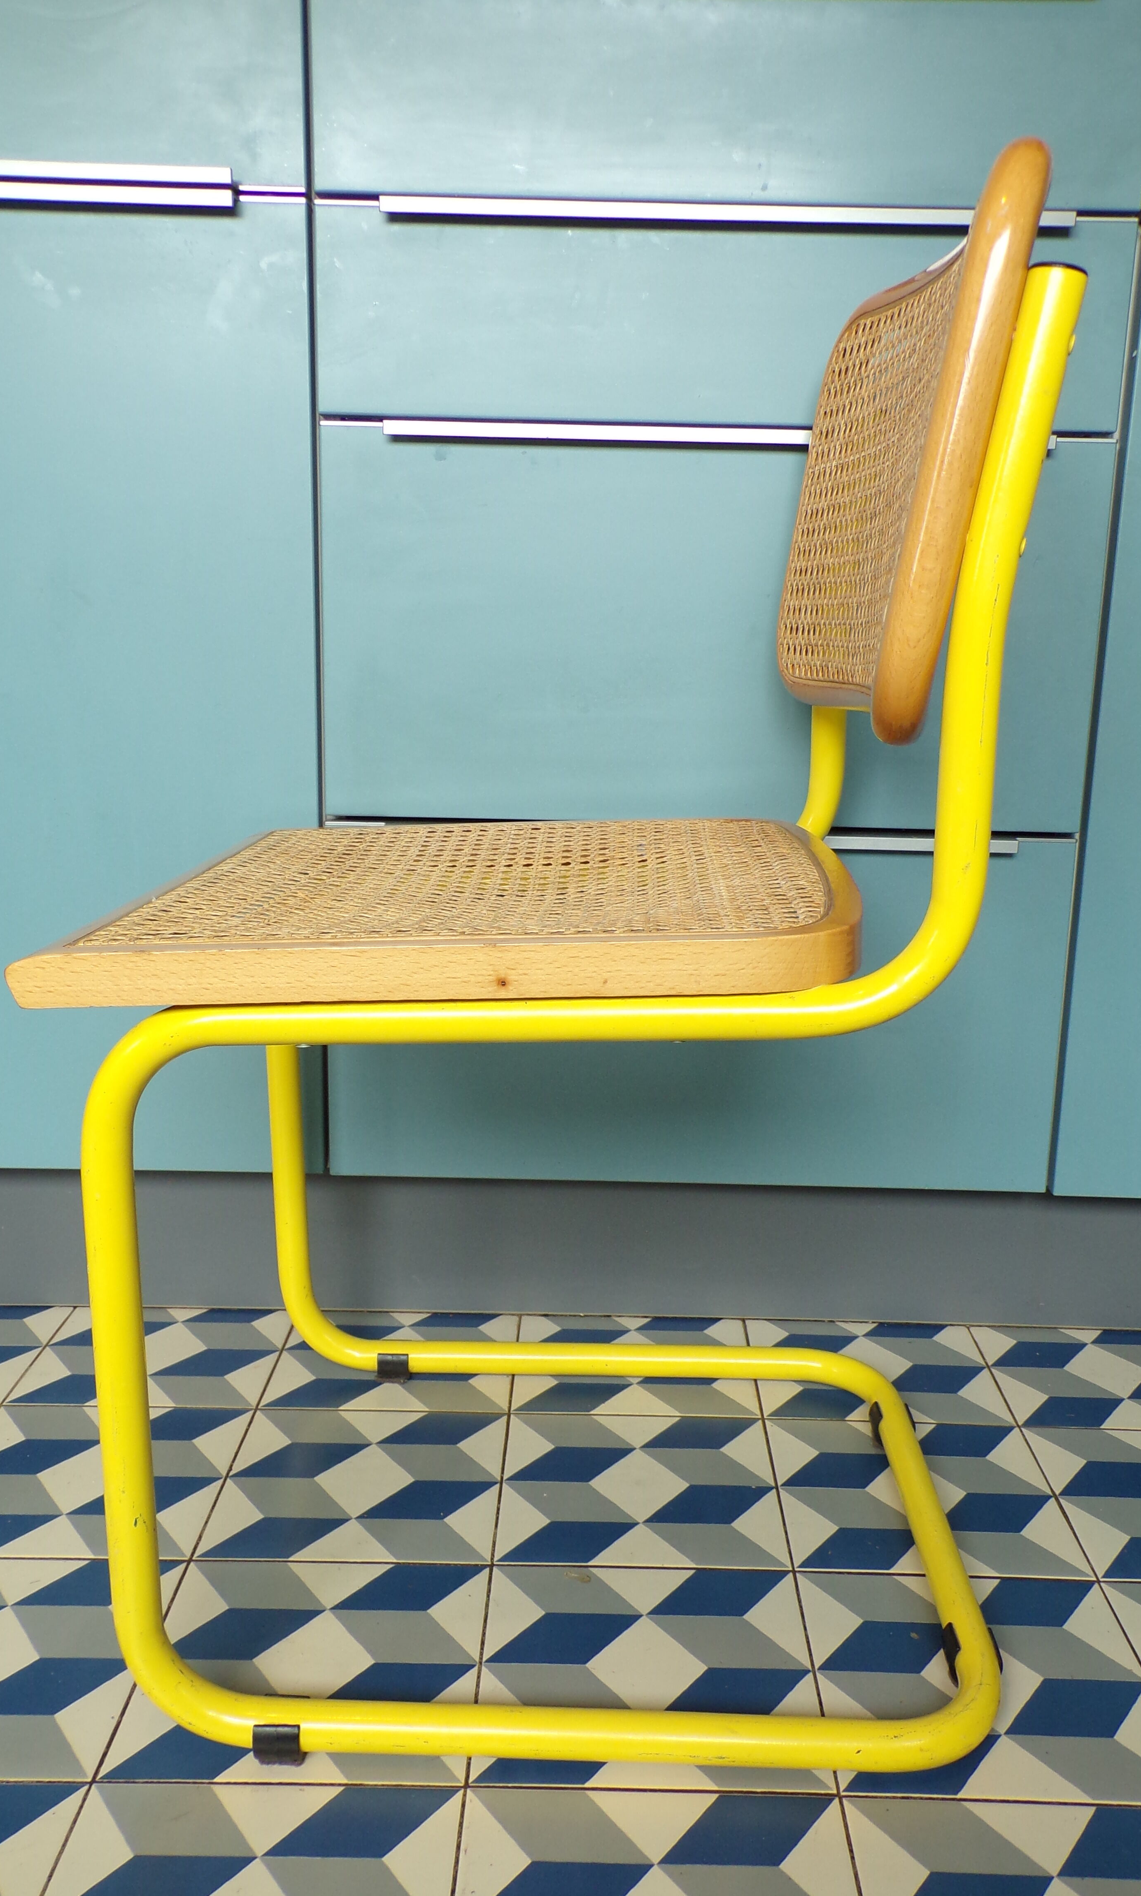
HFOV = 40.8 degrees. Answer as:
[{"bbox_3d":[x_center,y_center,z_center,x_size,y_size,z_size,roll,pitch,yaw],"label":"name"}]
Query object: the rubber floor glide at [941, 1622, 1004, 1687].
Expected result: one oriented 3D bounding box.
[{"bbox_3d":[0.242,0.423,0.921,0.031,0.022,0.030,1,12,1],"label":"rubber floor glide"}]

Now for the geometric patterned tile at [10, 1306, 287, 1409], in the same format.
[{"bbox_3d":[-0.347,0.349,1.311,0.200,0.010,0.195,1,12,1],"label":"geometric patterned tile"}]

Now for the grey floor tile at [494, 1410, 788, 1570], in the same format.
[{"bbox_3d":[0.049,0.395,1.111,0.200,0.010,0.200,1,12,1],"label":"grey floor tile"}]

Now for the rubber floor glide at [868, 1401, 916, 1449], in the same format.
[{"bbox_3d":[0.251,0.364,1.183,0.035,0.027,0.029,1,12,1],"label":"rubber floor glide"}]

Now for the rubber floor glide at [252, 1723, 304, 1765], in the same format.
[{"bbox_3d":[-0.158,0.428,0.843,0.026,0.027,0.035,1,12,1],"label":"rubber floor glide"}]

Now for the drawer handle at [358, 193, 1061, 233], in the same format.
[{"bbox_3d":[0.113,-0.534,1.119,0.501,0.015,0.026,1,12,1],"label":"drawer handle"}]

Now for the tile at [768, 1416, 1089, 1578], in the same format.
[{"bbox_3d":[0.249,0.399,1.108,0.200,0.010,0.200,1,12,1],"label":"tile"}]

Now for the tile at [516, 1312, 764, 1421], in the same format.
[{"bbox_3d":[0.052,0.355,1.305,0.199,0.010,0.192,1,12,1],"label":"tile"}]

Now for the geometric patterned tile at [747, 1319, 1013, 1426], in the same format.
[{"bbox_3d":[0.252,0.360,1.303,0.199,0.010,0.192,1,12,1],"label":"geometric patterned tile"}]

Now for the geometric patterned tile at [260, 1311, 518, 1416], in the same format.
[{"bbox_3d":[-0.148,0.351,1.307,0.199,0.010,0.192,1,12,1],"label":"geometric patterned tile"}]

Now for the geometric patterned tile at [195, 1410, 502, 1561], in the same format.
[{"bbox_3d":[-0.151,0.391,1.114,0.199,0.010,0.199,1,12,1],"label":"geometric patterned tile"}]

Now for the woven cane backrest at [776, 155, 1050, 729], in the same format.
[{"bbox_3d":[0.198,-0.271,0.915,0.065,0.270,0.470,11,12,-2],"label":"woven cane backrest"}]

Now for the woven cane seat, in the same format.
[{"bbox_3d":[-0.046,-0.036,0.958,0.435,0.036,0.475,-1,11,1],"label":"woven cane seat"}]

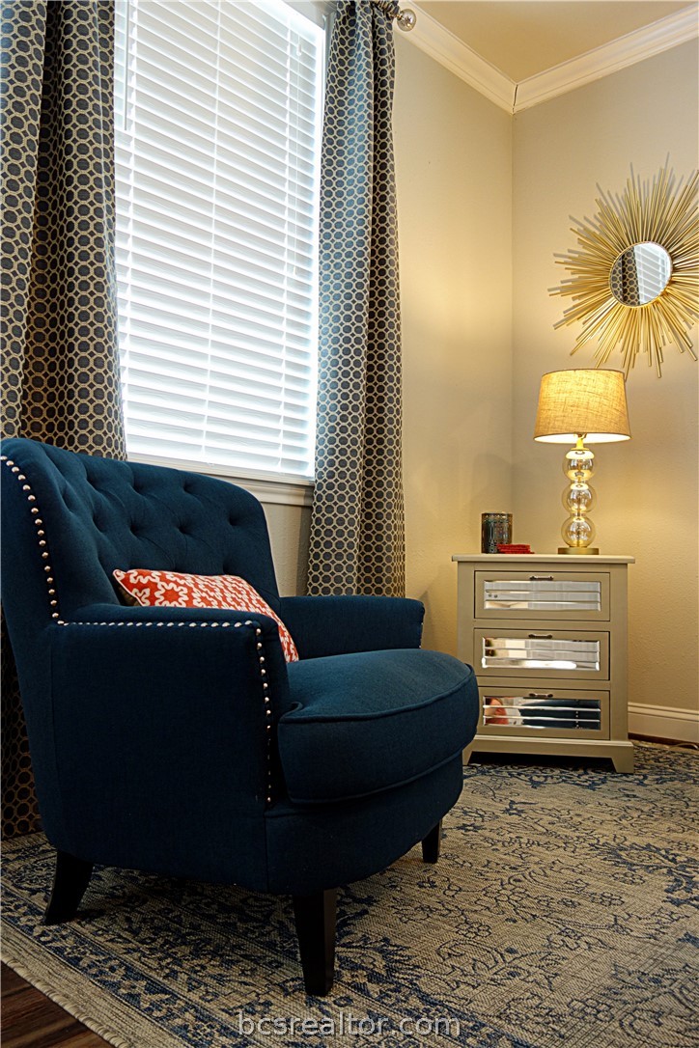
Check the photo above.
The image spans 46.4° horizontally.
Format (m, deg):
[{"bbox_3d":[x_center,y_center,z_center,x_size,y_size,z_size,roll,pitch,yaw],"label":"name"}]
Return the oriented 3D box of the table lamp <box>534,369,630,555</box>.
[{"bbox_3d":[0.776,-0.194,2.742,0.324,0.608,0.324,0,-3,8],"label":"table lamp"}]

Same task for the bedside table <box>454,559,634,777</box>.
[{"bbox_3d":[0.629,0.439,2.734,0.561,0.661,0.400,0,-3,8],"label":"bedside table"}]

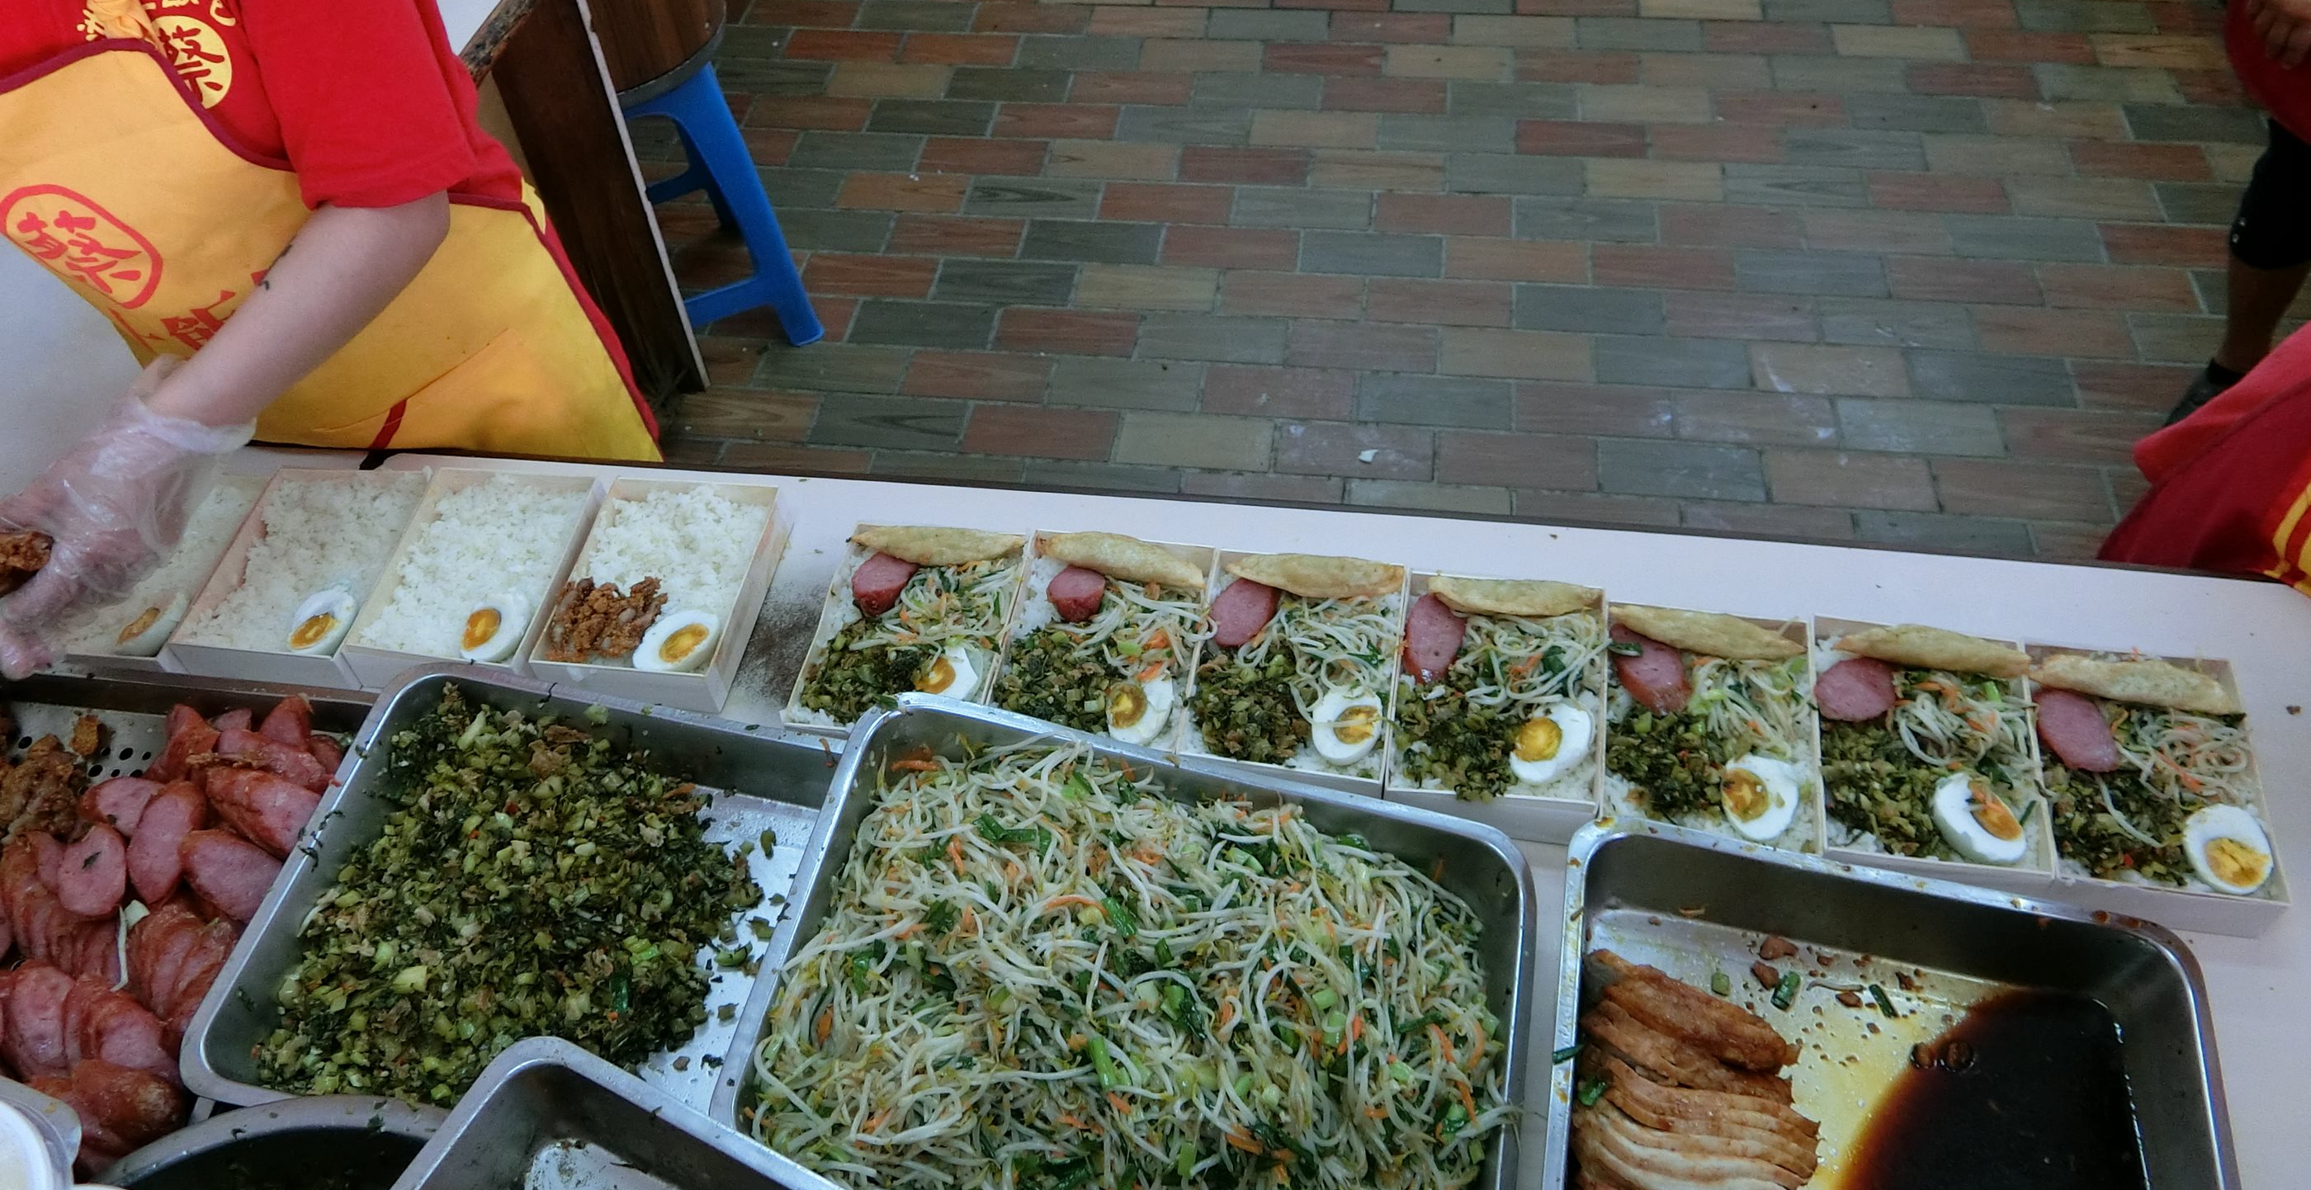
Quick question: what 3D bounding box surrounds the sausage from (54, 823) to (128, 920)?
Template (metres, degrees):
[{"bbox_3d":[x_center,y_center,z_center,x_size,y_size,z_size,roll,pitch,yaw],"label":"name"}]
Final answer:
[{"bbox_3d":[-0.654,0.169,1.025,0.042,0.020,0.058,3,76,-28],"label":"sausage"}]

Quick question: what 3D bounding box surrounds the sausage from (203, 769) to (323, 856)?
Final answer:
[{"bbox_3d":[-0.558,0.139,1.046,0.072,0.035,0.037,20,53,20],"label":"sausage"}]

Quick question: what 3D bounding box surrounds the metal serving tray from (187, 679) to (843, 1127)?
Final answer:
[{"bbox_3d":[-0.316,0.208,1.008,0.410,0.056,0.309,10,48,4],"label":"metal serving tray"}]

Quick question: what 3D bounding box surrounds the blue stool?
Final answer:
[{"bbox_3d":[-0.755,-0.586,2.384,0.365,0.460,0.365,-22,51,-15],"label":"blue stool"}]

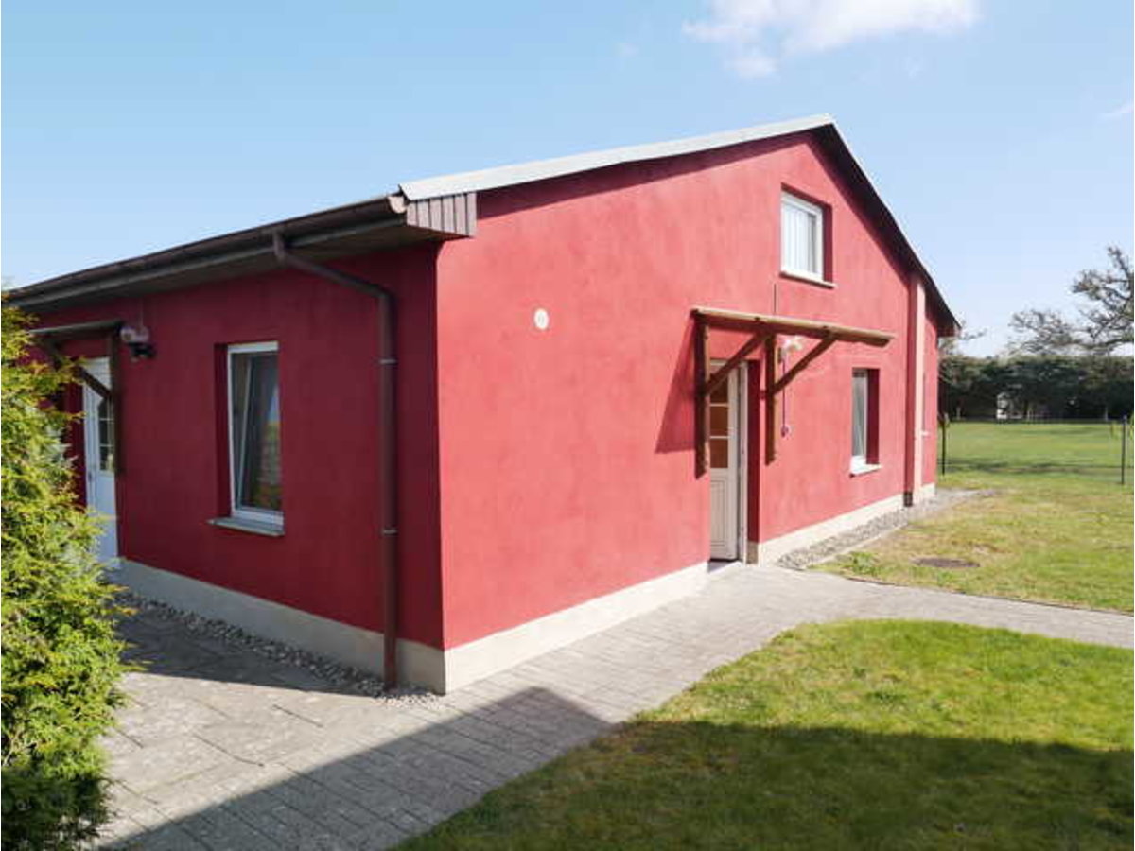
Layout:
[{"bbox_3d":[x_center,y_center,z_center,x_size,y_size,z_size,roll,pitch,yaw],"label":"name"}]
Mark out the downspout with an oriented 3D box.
[{"bbox_3d":[-1.437,0.234,4.927,0.660,2.860,0.500,1,3,39],"label":"downspout"}]

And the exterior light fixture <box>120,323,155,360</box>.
[{"bbox_3d":[-3.818,-0.736,6.996,0.180,0.280,0.230,1,3,39],"label":"exterior light fixture"}]

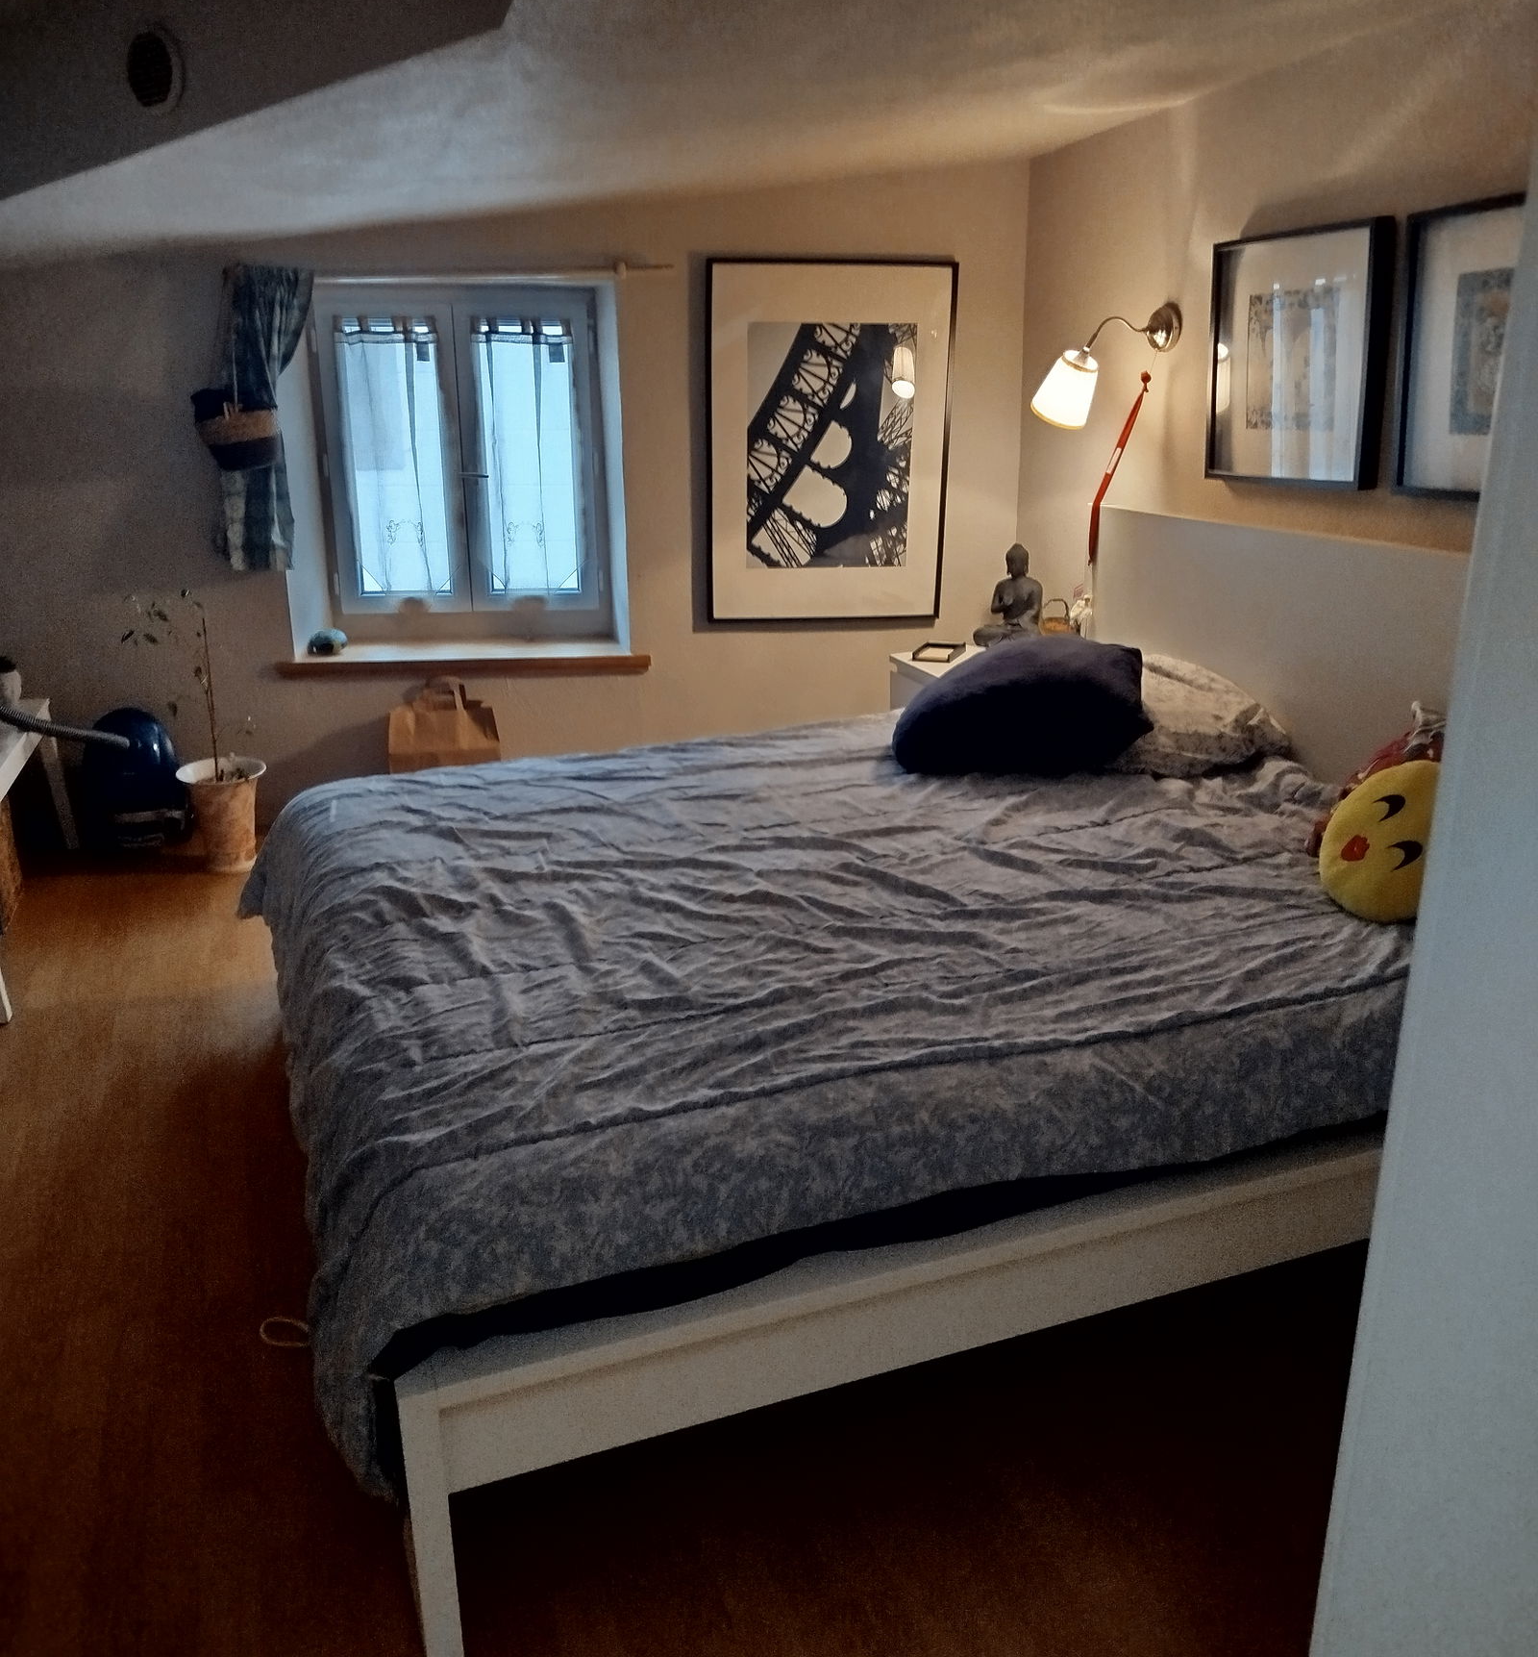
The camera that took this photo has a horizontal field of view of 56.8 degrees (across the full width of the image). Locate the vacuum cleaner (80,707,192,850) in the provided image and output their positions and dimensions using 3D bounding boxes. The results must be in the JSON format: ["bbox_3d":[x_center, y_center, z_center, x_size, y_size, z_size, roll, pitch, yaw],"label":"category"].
[{"bbox_3d":[-1.874,-0.156,4.247,0.280,0.420,0.250,-2,18,-4],"label":"vacuum cleaner"}]

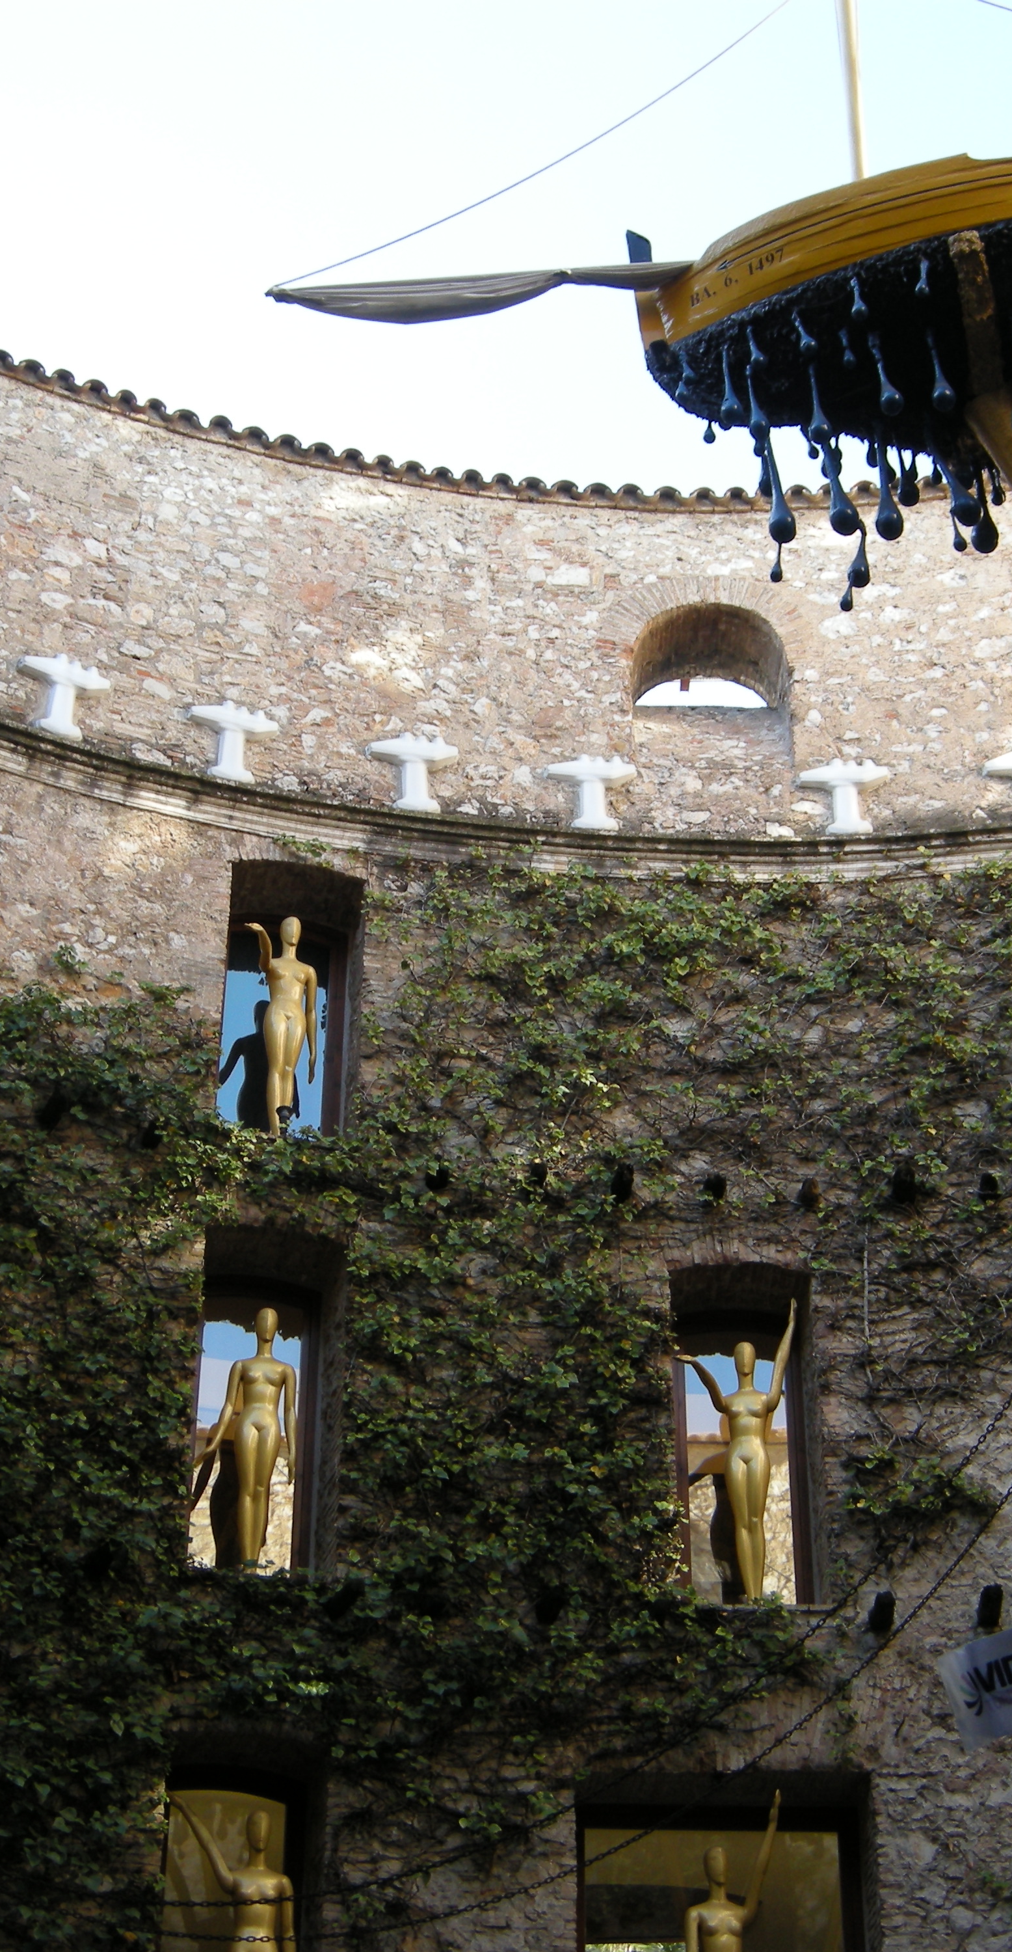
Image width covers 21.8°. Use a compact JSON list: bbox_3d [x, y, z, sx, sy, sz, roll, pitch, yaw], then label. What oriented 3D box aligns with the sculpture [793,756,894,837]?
[{"bbox_3d":[2.411,-1.225,18.678,0.660,0.660,0.320,-1,-32,3],"label":"sculpture"}]

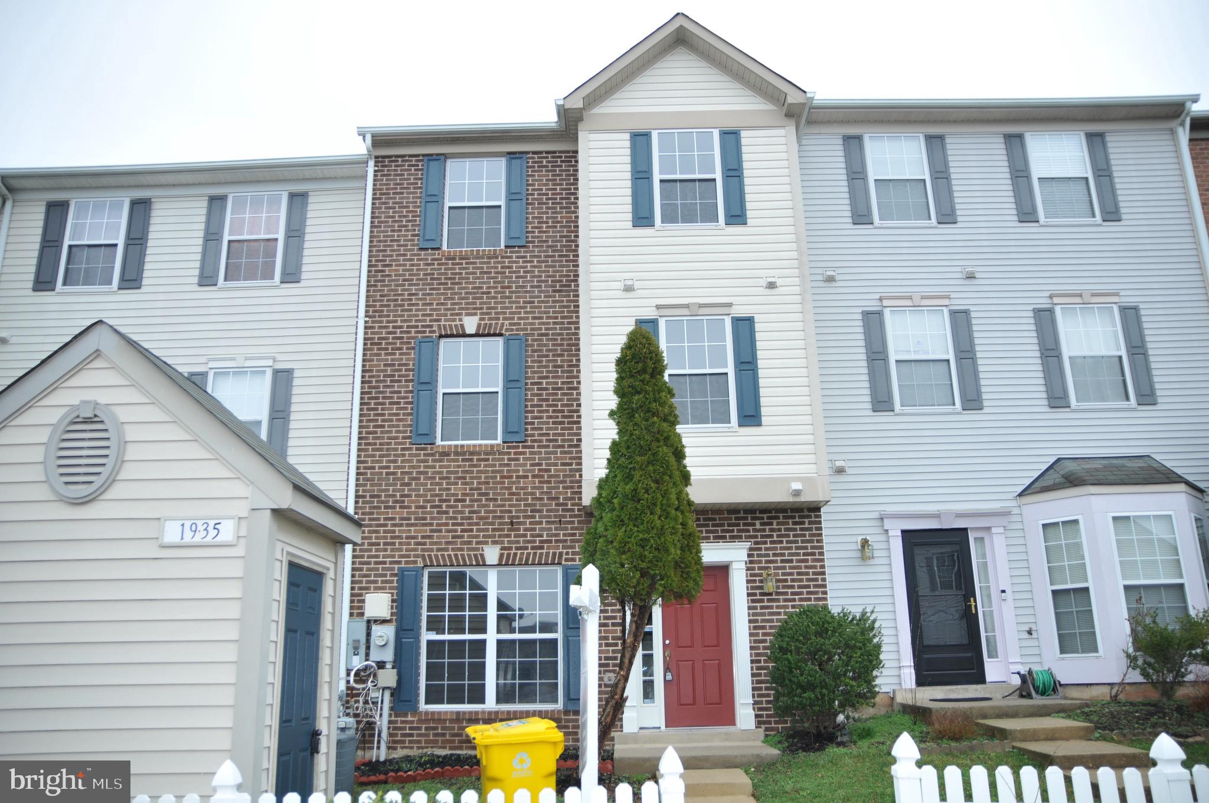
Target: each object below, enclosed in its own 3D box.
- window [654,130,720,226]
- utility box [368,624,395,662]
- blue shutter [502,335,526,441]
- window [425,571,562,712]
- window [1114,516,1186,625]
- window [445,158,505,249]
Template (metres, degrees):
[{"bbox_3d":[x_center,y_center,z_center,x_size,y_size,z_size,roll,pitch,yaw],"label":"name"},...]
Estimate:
[{"bbox_3d":[1.156,-3.104,11.725,0.900,1.500,0.090,-1,-15,0],"label":"window"},{"bbox_3d":[-2.798,3.041,10.547,0.300,0.460,0.190,-1,-15,0],"label":"utility box"},{"bbox_3d":[-1.238,-0.174,11.470,0.300,1.480,0.040,-1,-15,0],"label":"blue shutter"},{"bbox_3d":[-1.492,3.125,11.149,1.840,1.820,0.100,-1,-15,-1],"label":"window"},{"bbox_3d":[7.127,2.348,10.894,0.880,1.790,0.090,-1,-15,-1],"label":"window"},{"bbox_3d":[-1.907,-2.898,12.310,0.870,1.460,0.090,-1,-15,0],"label":"window"}]

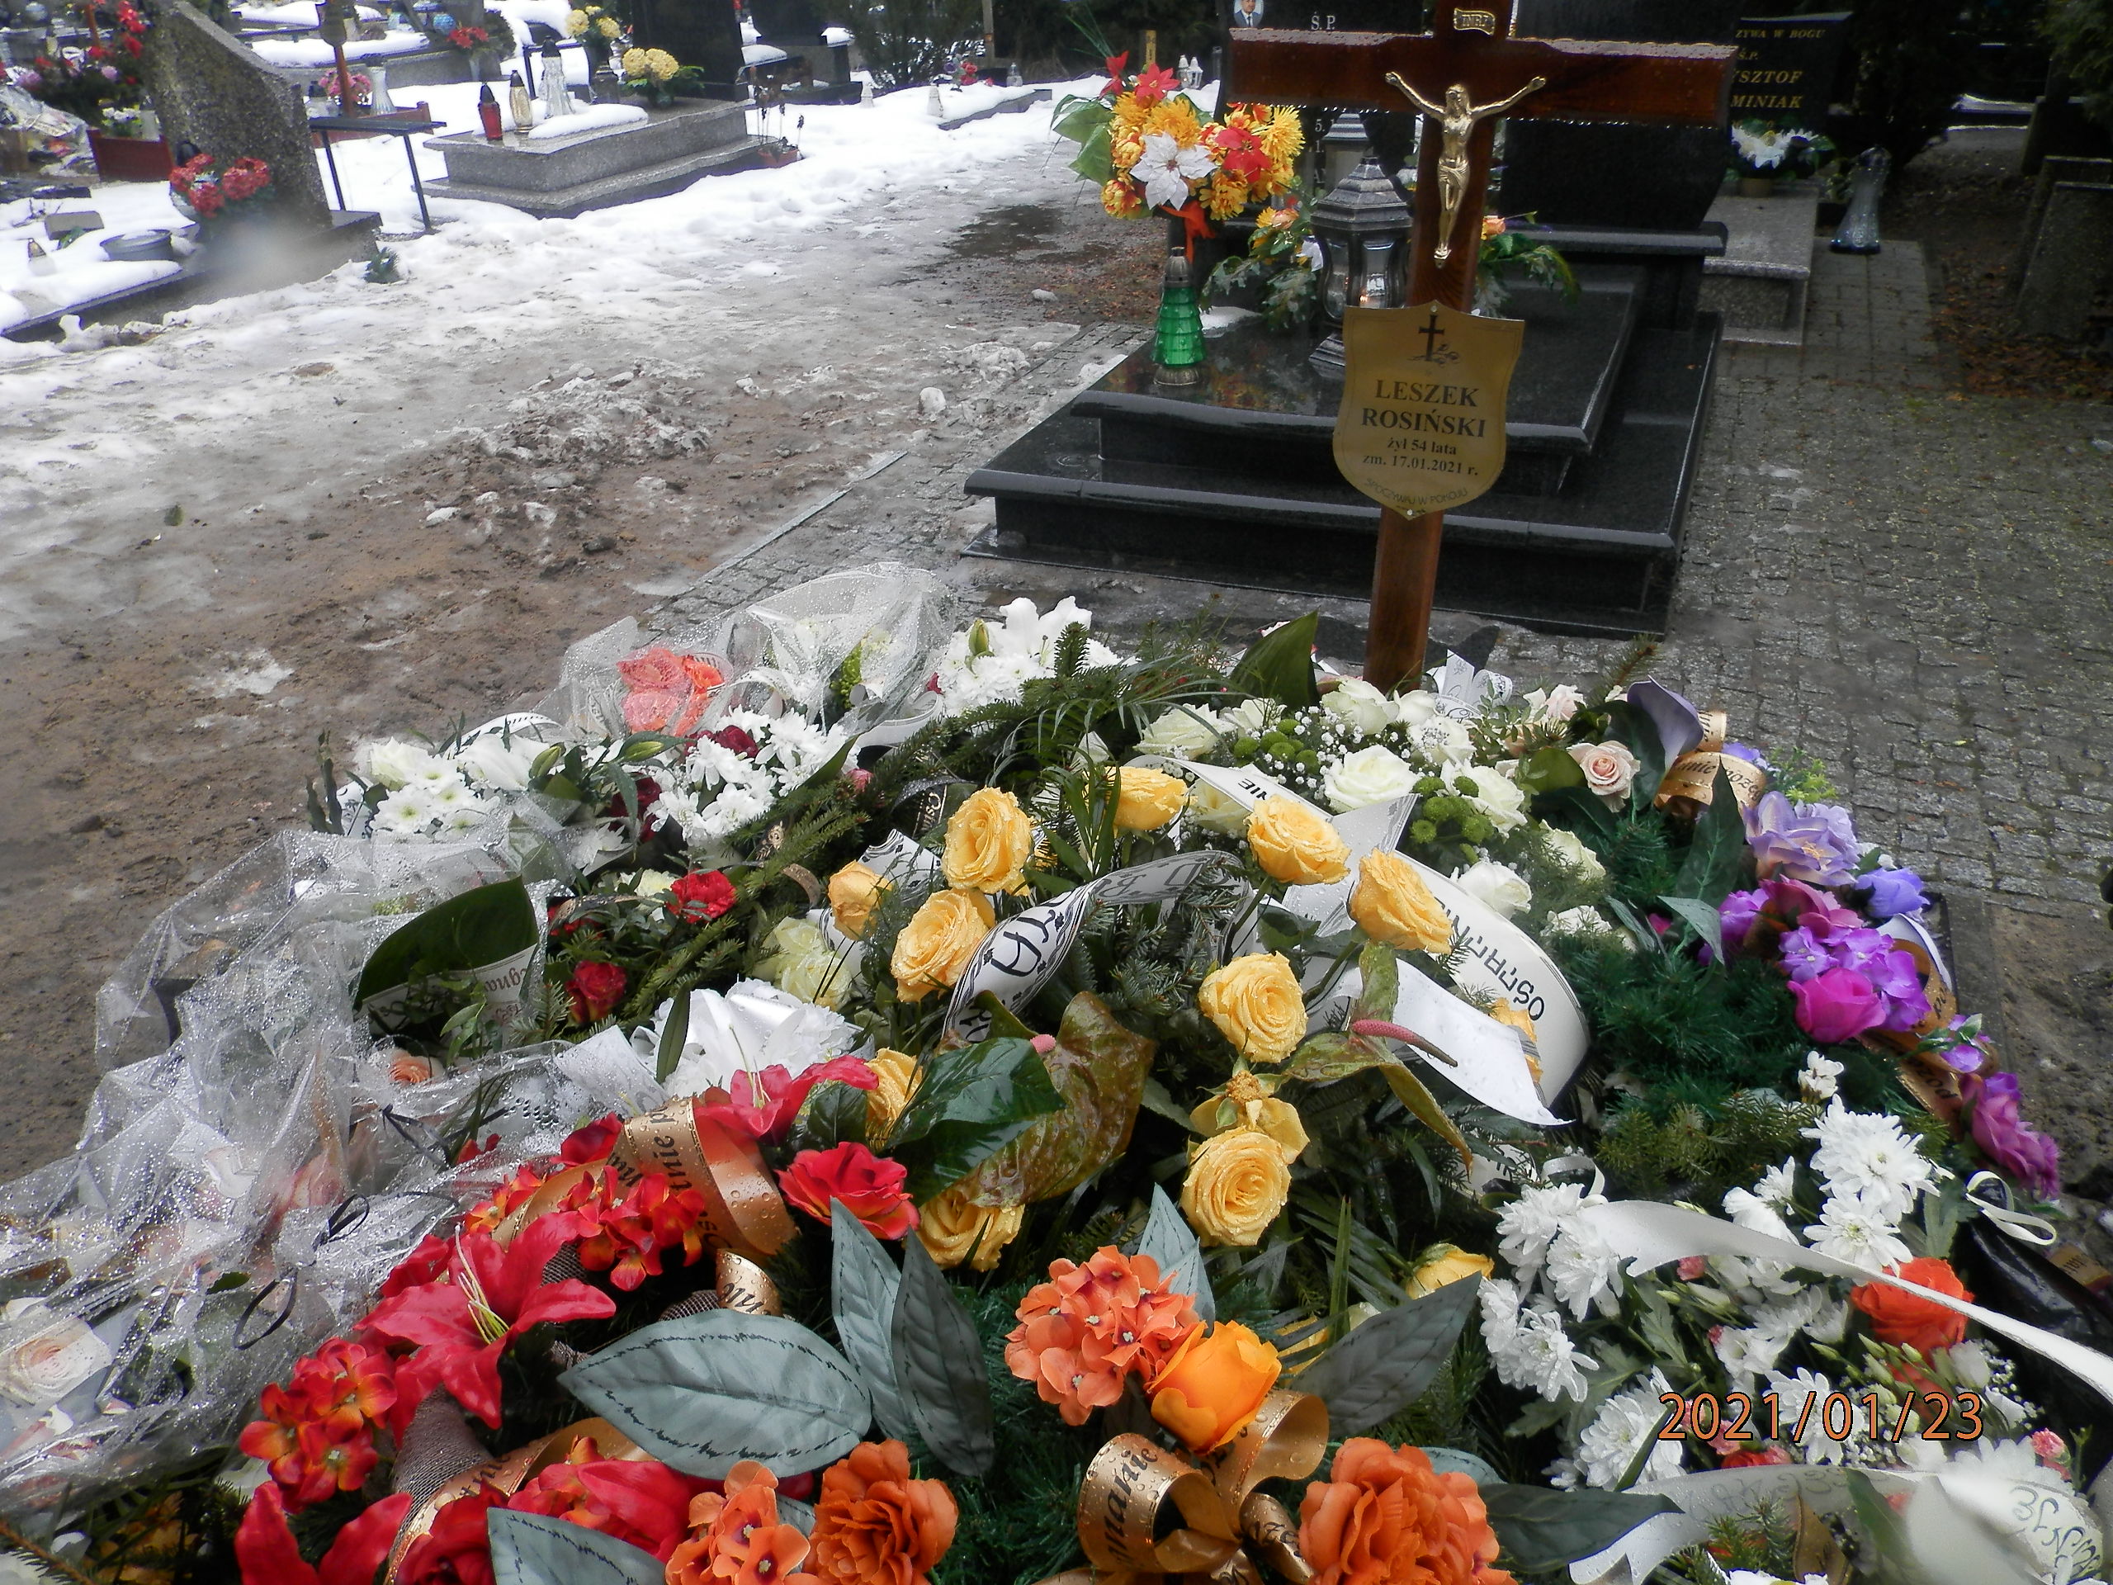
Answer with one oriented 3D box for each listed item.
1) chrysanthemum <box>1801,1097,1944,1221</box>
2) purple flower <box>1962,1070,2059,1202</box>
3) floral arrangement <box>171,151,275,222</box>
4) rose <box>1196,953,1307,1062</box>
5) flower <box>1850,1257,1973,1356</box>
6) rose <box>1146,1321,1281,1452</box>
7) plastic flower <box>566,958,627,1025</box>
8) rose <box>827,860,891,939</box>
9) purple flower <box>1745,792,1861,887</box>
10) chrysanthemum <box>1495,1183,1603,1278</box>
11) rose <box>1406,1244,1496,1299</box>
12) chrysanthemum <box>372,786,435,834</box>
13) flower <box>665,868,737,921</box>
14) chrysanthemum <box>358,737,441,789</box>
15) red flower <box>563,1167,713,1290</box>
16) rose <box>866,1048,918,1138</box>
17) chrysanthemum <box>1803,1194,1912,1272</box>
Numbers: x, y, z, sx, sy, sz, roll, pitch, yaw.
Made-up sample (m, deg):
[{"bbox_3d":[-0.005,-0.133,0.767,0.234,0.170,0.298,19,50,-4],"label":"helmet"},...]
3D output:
[{"bbox_3d":[0.556,0.251,1.040,0.090,0.055,0.088,-8,58,13],"label":"chrysanthemum"},{"bbox_3d":[0.820,0.294,1.310,0.060,0.105,0.105,-41,27,18],"label":"purple flower"},{"bbox_3d":[-3.773,-2.728,6.900,0.460,0.290,0.320,10,34,21],"label":"floral arrangement"},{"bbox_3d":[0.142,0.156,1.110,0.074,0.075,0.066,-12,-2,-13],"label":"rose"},{"bbox_3d":[0.543,0.326,0.970,0.076,0.058,0.072,23,64,30],"label":"flower"},{"bbox_3d":[0.096,0.363,0.930,0.074,0.066,0.068,13,29,0],"label":"rose"},{"bbox_3d":[-0.461,0.199,1.530,0.062,0.060,0.060,-5,53,-4],"label":"plastic flower"},{"bbox_3d":[-0.181,0.098,1.400,0.064,0.068,0.064,-9,32,-8],"label":"rose"},{"bbox_3d":[0.694,0.044,1.420,0.106,0.068,0.095,20,81,21],"label":"purple flower"},{"bbox_3d":[0.323,0.287,1.000,0.070,0.052,0.070,-1,55,26],"label":"chrysanthemum"},{"bbox_3d":[0.263,0.326,1.020,0.070,0.060,0.070,28,55,1],"label":"rose"},{"bbox_3d":[-0.734,0.021,1.720,0.073,0.042,0.070,-23,55,-19],"label":"chrysanthemum"},{"bbox_3d":[-0.348,0.101,1.500,0.068,0.052,0.065,-12,32,-14],"label":"flower"},{"bbox_3d":[-0.759,-0.033,1.760,0.090,0.052,0.078,-18,54,-22],"label":"chrysanthemum"},{"bbox_3d":[-0.299,0.311,1.090,0.108,0.080,0.095,-16,33,-19],"label":"red flower"},{"bbox_3d":[-0.129,0.243,1.240,0.070,0.060,0.074,-13,56,-16],"label":"rose"},{"bbox_3d":[0.582,0.318,1.110,0.076,0.040,0.070,-7,61,-7],"label":"chrysanthemum"}]

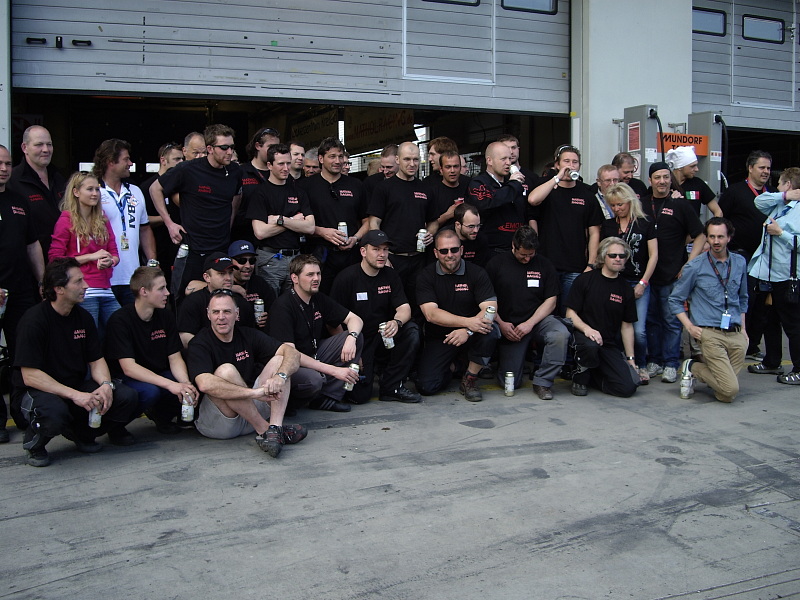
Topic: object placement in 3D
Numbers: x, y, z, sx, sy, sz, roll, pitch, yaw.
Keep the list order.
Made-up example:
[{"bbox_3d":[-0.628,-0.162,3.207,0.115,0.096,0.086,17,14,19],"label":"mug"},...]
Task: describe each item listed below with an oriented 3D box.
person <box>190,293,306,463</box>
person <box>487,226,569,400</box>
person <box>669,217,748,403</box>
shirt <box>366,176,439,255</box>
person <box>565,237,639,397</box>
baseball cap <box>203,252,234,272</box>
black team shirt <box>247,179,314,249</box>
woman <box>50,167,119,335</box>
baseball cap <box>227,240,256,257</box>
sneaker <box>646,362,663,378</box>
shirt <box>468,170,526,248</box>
[{"bbox_3d":[-0.851,0.370,4.900,0.600,0.850,0.740,-4,7,-38],"label":"person"},{"bbox_3d":[0.963,0.057,6.630,0.640,1.220,0.800,0,5,-2],"label":"person"},{"bbox_3d":[2.277,0.040,6.460,0.600,1.280,0.680,-1,5,-10],"label":"person"},{"bbox_3d":[0.030,-0.633,6.580,0.550,0.600,0.320,-2,6,-18],"label":"shirt"},{"bbox_3d":[1.524,0.090,6.640,0.600,1.150,0.750,1,5,8],"label":"person"},{"bbox_3d":[-1.117,-0.236,5.450,0.260,0.135,0.180,5,7,44],"label":"baseball cap"},{"bbox_3d":[-0.826,-0.572,6.070,0.470,0.500,0.290,-2,6,-22],"label":"black team shirt"},{"bbox_3d":[-1.970,-0.015,5.500,0.430,1.580,0.340,-5,7,-42],"label":"woman"},{"bbox_3d":[-1.040,-0.336,5.780,0.175,0.130,0.260,-3,6,-27],"label":"baseball cap"},{"bbox_3d":[2.053,0.563,7.050,0.115,0.120,0.300,4,6,33],"label":"sneaker"},{"bbox_3d":[0.746,-0.676,6.750,0.480,0.620,0.360,-4,7,-36],"label":"shirt"}]

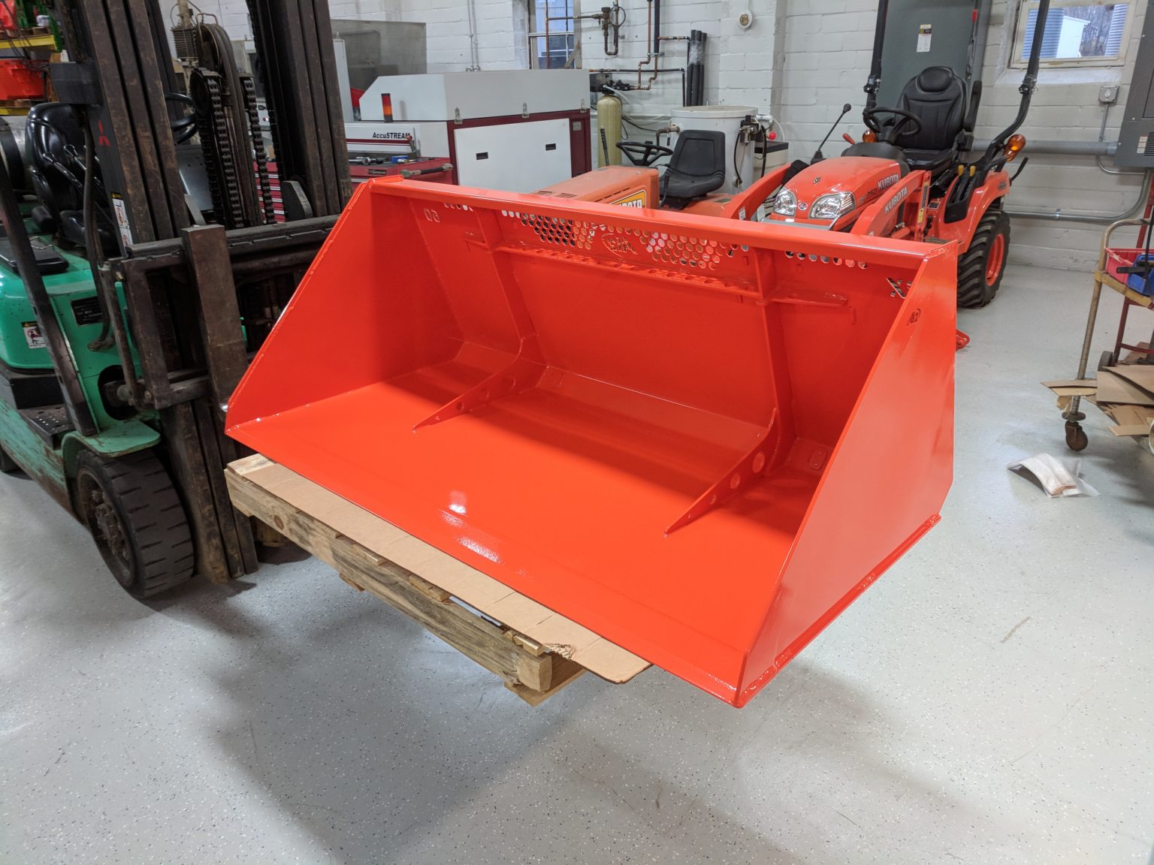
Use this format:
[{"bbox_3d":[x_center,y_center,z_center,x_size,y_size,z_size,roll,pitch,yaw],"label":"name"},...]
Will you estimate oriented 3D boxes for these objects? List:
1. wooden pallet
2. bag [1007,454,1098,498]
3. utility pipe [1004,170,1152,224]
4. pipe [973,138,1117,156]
[{"bbox_3d":[-0.078,0.091,2.080,1.055,0.118,1.080,19,31,39],"label":"wooden pallet"},{"bbox_3d":[1.885,0.162,3.406,0.235,0.065,0.280,-3,23,-3],"label":"bag"},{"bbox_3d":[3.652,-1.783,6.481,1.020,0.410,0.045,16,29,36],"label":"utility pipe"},{"bbox_3d":[3.463,-2.127,6.456,0.990,0.090,0.090,16,29,36],"label":"pipe"}]

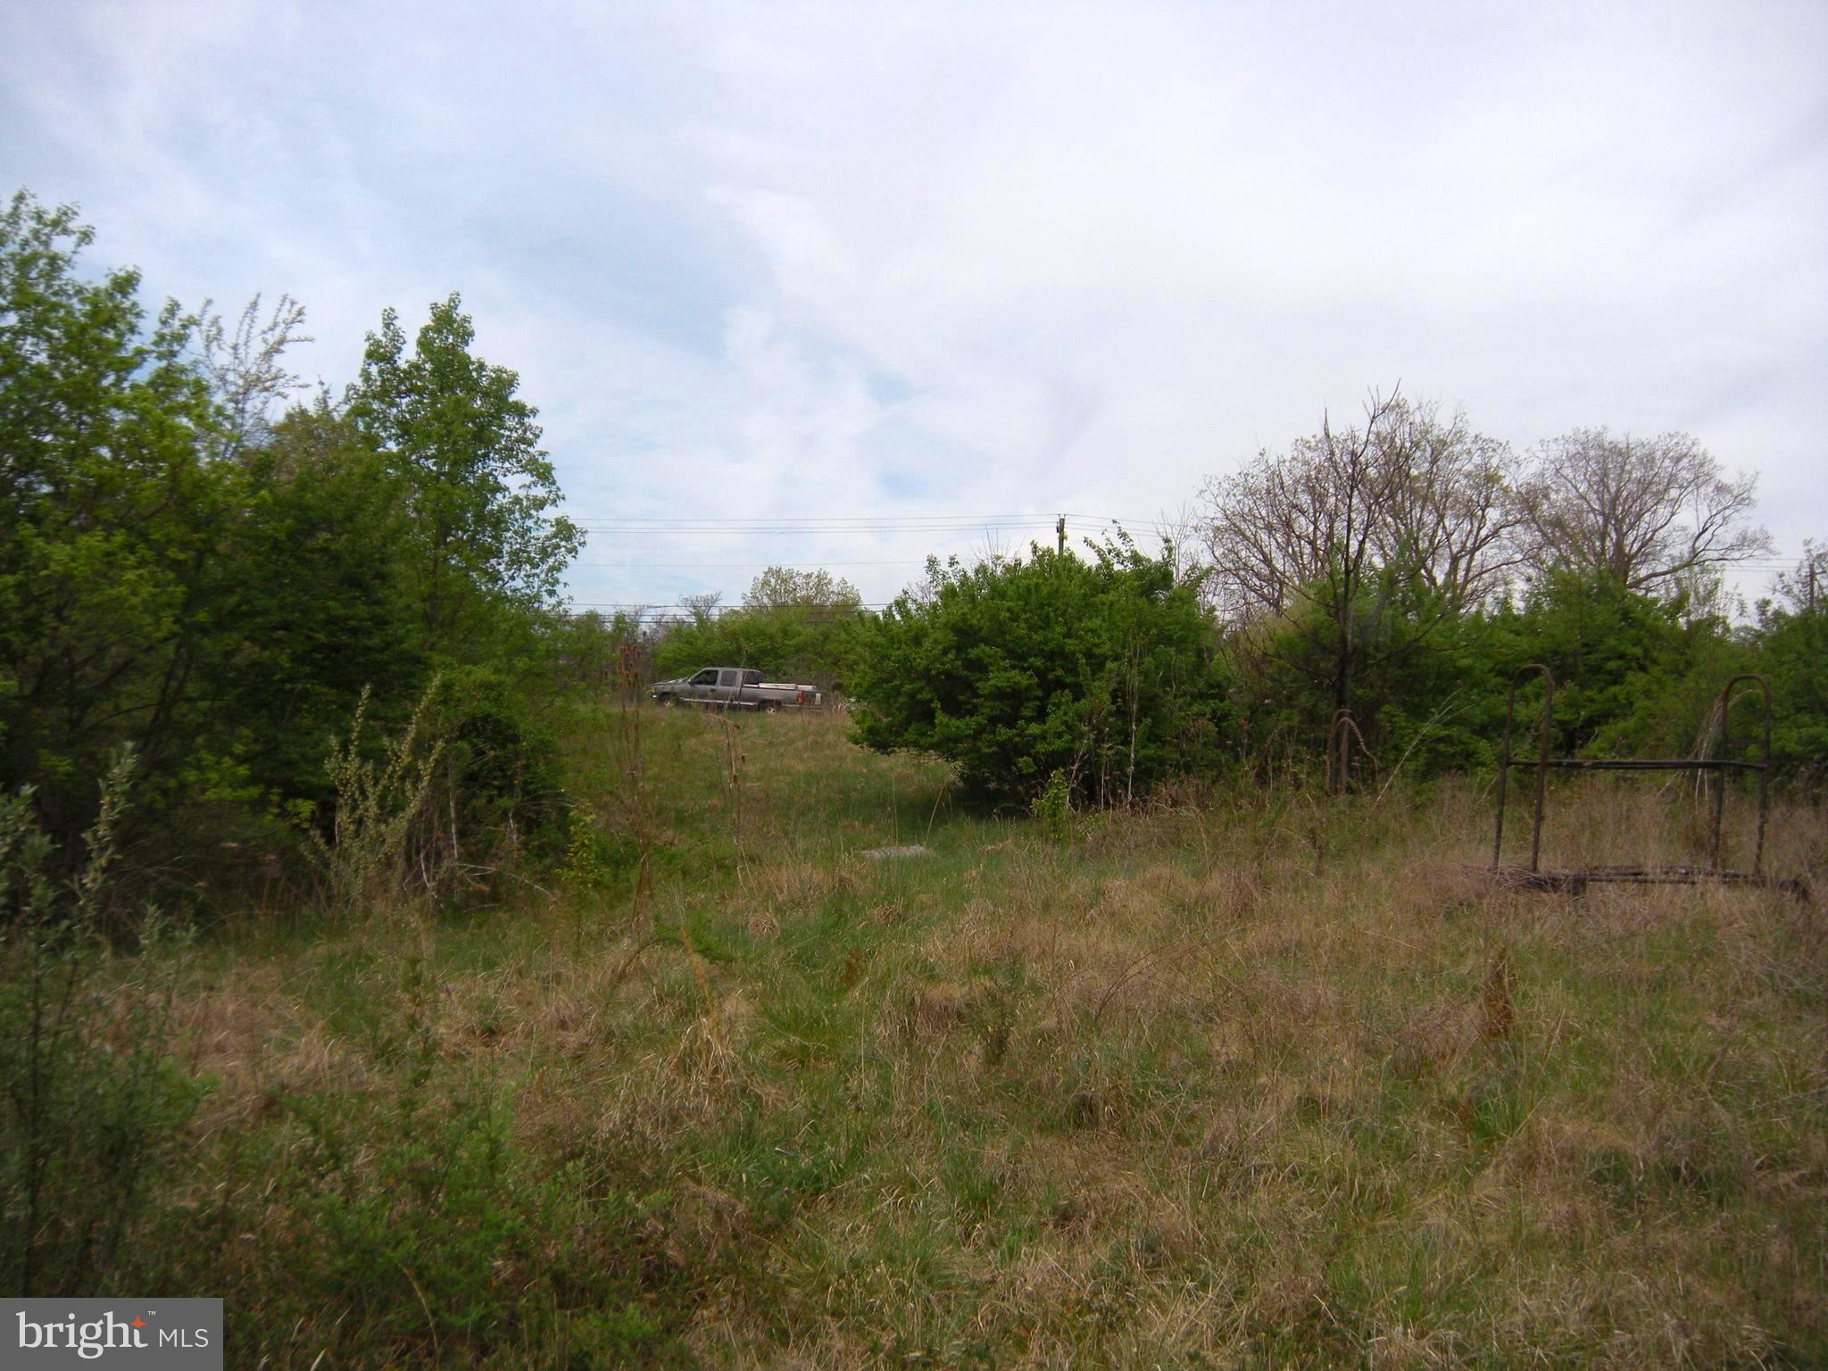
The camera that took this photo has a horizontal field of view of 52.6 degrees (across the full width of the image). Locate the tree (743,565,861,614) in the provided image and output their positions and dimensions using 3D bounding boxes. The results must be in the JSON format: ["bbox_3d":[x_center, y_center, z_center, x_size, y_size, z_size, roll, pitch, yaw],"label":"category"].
[{"bbox_3d":[-6.328,-2.637,105.000,6.734,8.275,6.734,0,0,0],"label":"tree"}]

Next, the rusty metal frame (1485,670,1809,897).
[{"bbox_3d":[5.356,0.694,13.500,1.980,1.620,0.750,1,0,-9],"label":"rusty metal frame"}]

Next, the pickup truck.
[{"bbox_3d":[-6.088,0.296,63.800,5.550,1.800,1.950,4,1,15],"label":"pickup truck"}]

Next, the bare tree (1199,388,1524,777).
[{"bbox_3d":[6.429,-1.382,26.500,4.443,5.774,4.200,0,0,0],"label":"bare tree"}]

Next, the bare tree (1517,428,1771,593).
[{"bbox_3d":[27.666,-4.002,70.000,9.628,11.521,9.628,0,0,0],"label":"bare tree"}]

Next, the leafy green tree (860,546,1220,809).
[{"bbox_3d":[1.607,-0.173,23.500,4.866,3.341,4.300,0,0,0],"label":"leafy green tree"}]

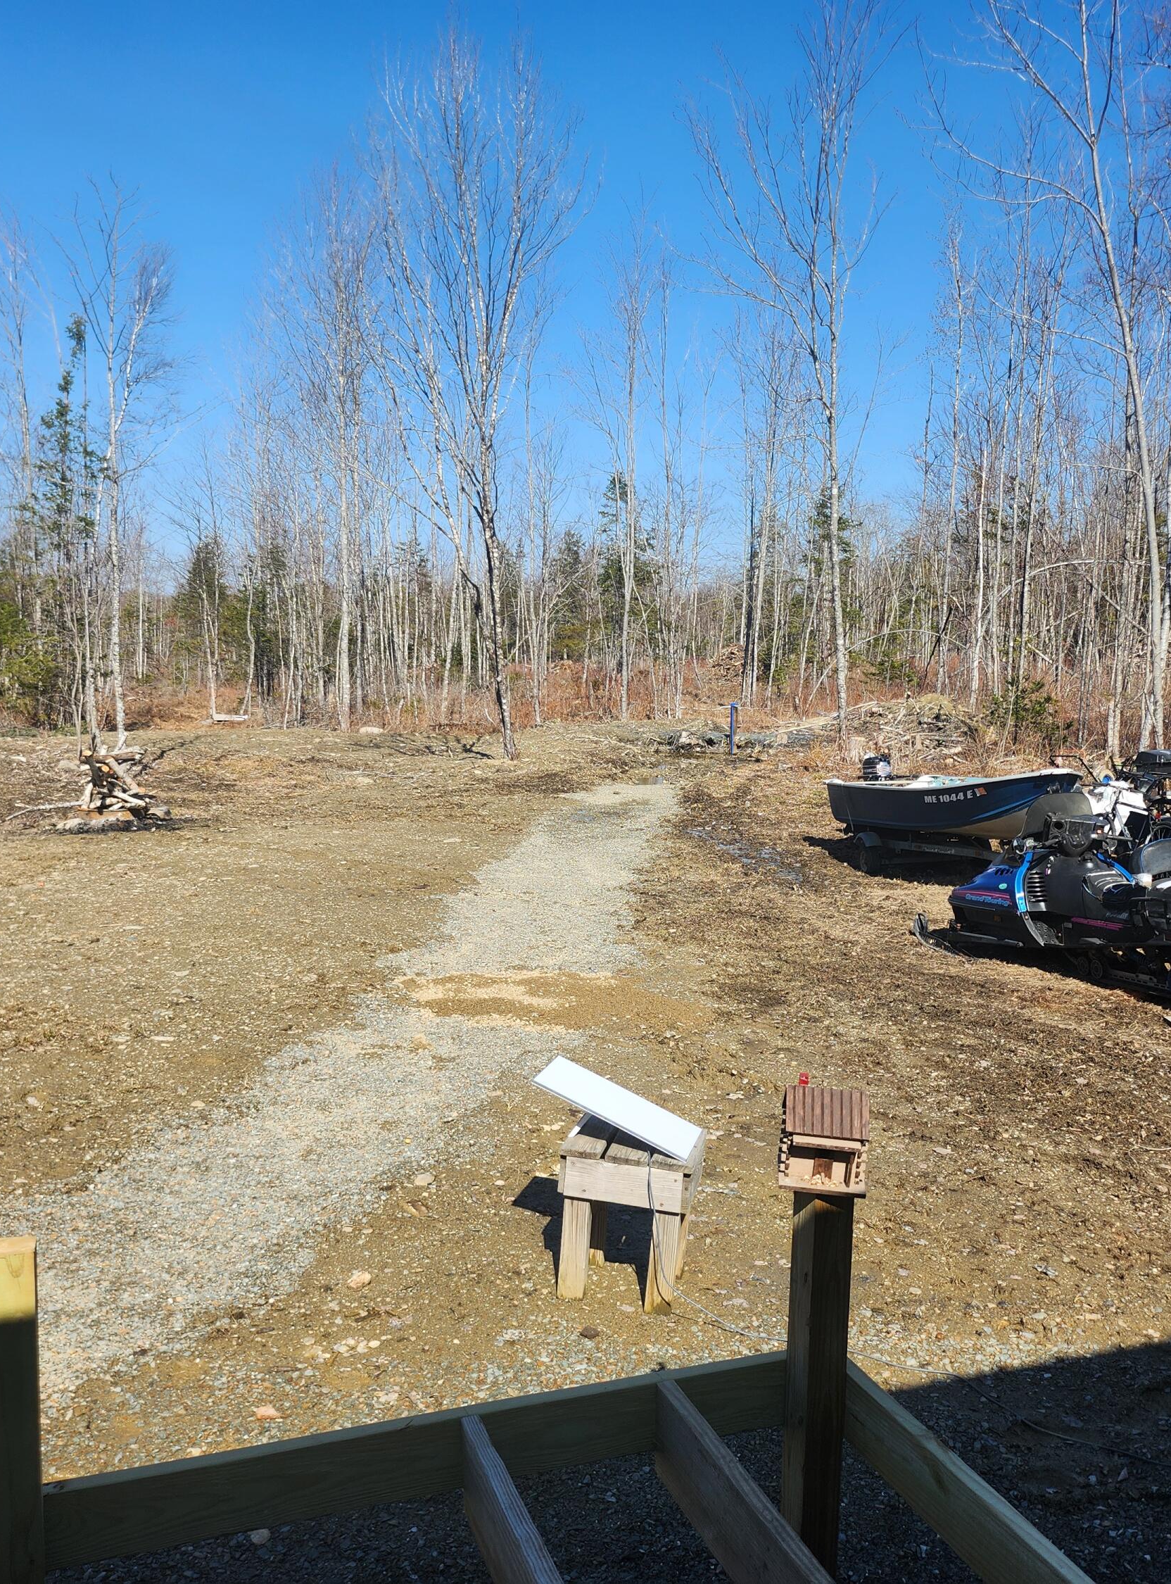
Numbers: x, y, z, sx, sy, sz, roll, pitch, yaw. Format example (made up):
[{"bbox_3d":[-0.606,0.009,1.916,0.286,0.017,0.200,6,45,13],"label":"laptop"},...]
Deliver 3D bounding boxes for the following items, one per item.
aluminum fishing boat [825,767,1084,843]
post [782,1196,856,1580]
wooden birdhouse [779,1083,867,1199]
[{"bbox_3d":[4.606,0.138,17.699,1.400,0.854,3.250,-4,7,-40],"label":"aluminum fishing boat"},{"bbox_3d":[0.485,1.296,3.092,0.089,0.965,0.089,0,6,-20],"label":"post"},{"bbox_3d":[0.503,0.719,3.050,0.175,0.193,0.135,2,5,15],"label":"wooden birdhouse"}]

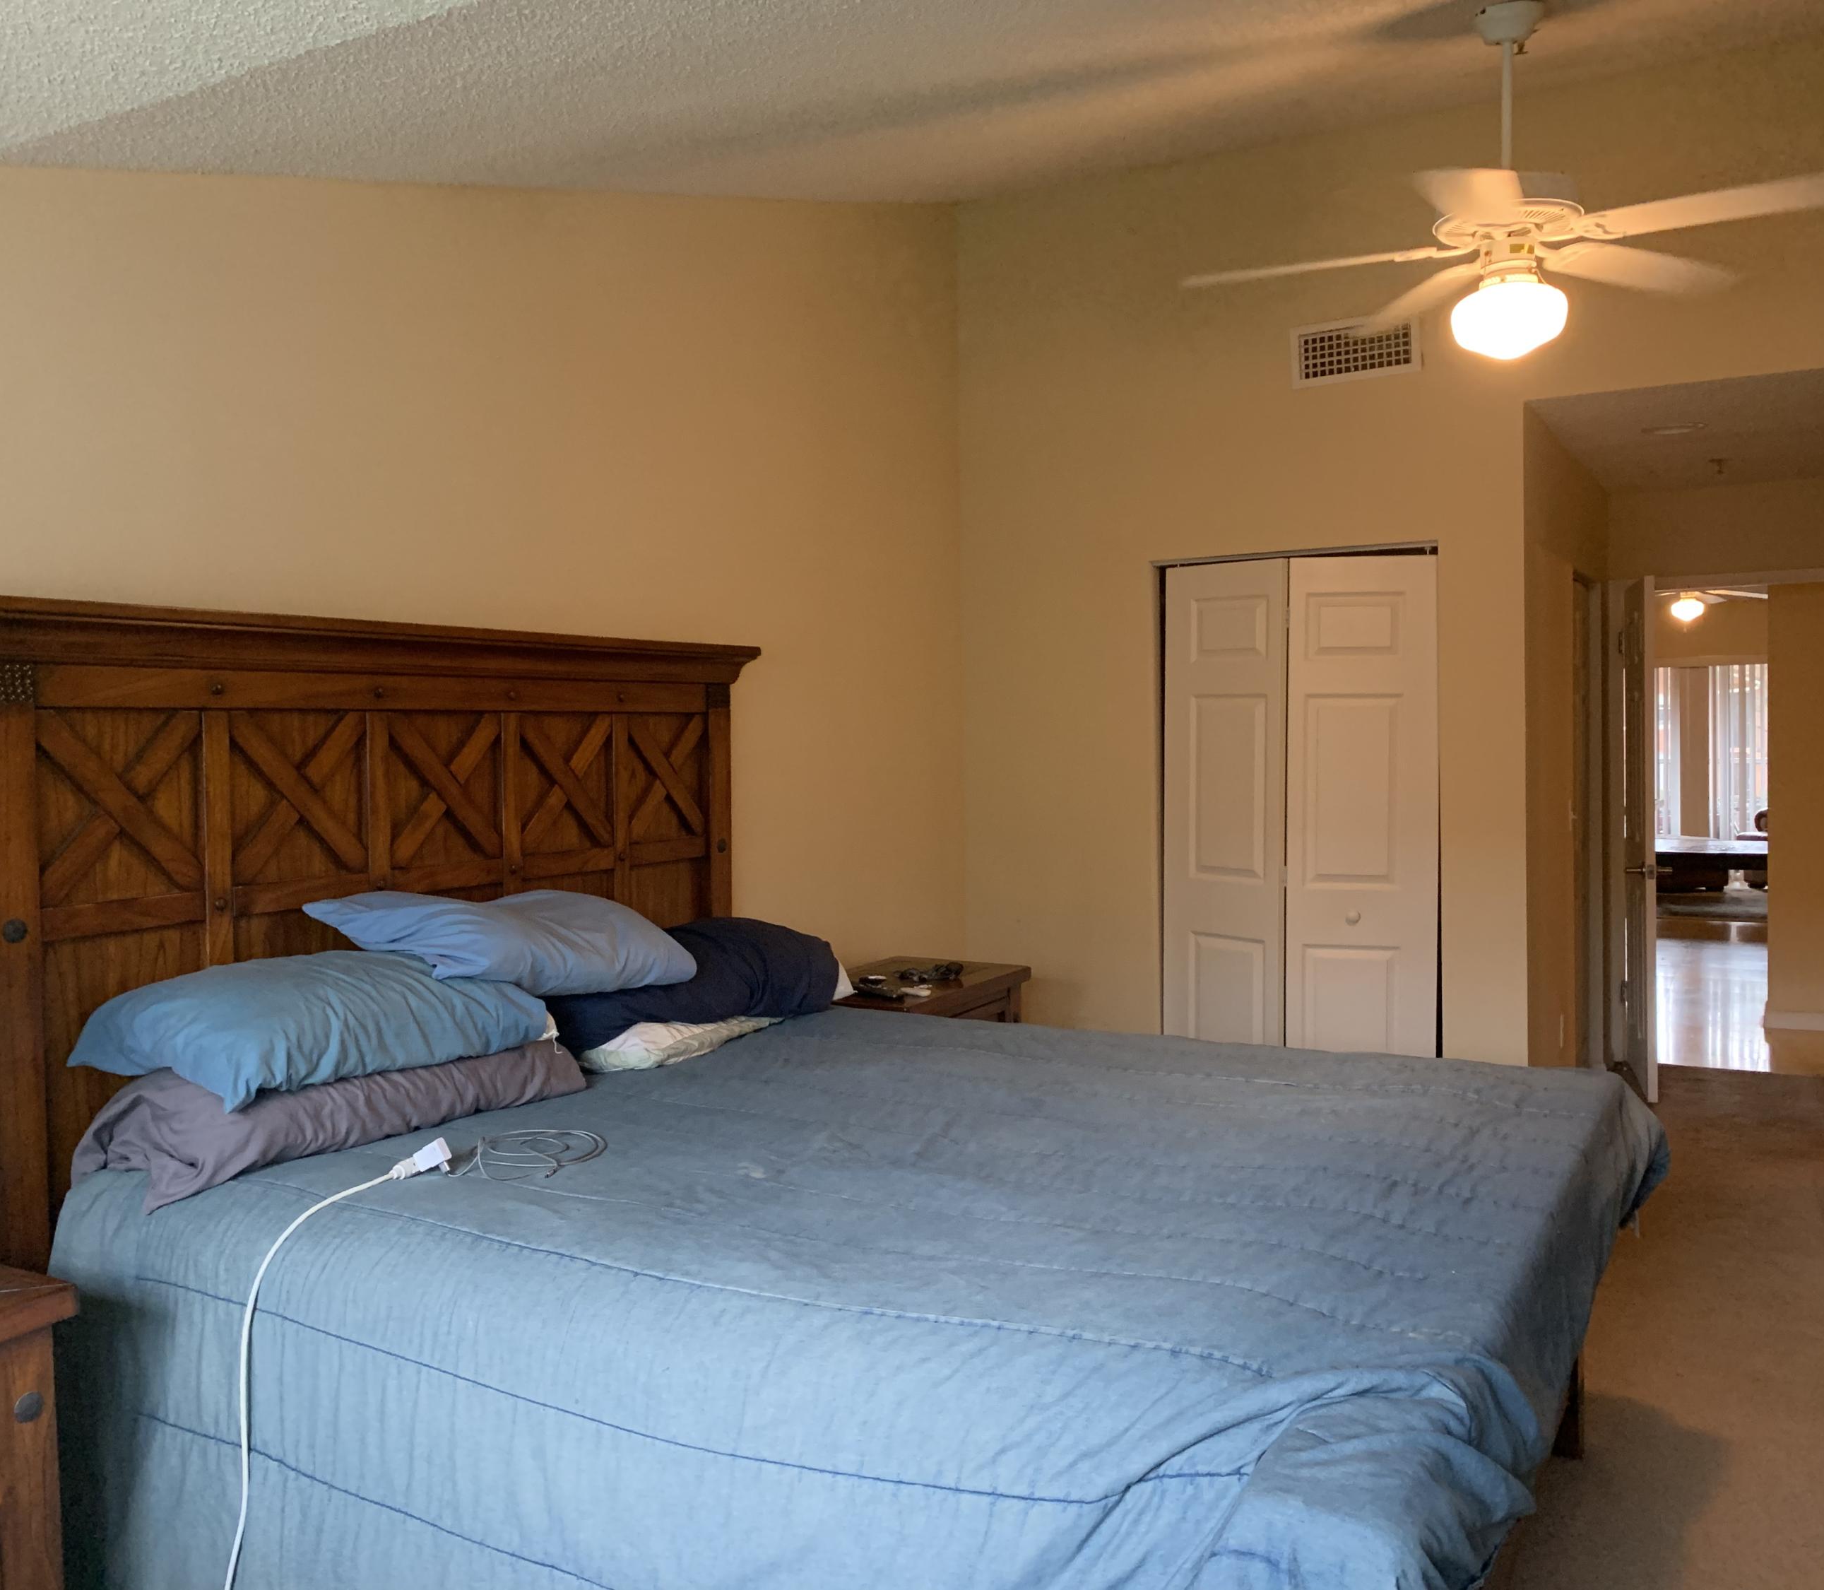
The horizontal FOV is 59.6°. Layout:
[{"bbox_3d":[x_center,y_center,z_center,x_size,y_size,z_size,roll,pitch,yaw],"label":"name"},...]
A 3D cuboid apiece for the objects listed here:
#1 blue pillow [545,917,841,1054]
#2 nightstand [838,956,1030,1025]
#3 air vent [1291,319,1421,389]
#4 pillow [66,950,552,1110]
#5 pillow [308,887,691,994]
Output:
[{"bbox_3d":[-0.557,0.429,3.783,0.400,0.245,0.930,0,2,30],"label":"blue pillow"},{"bbox_3d":[-0.045,0.928,4.751,0.500,0.753,0.840,0,2,30],"label":"nightstand"},{"bbox_3d":[1.371,-1.377,4.930,0.397,0.187,0.030,0,2,30],"label":"air vent"},{"bbox_3d":[-1.034,0.393,2.901,0.420,0.235,0.850,0,2,30],"label":"pillow"},{"bbox_3d":[-0.792,0.313,3.307,0.420,0.240,0.860,0,2,30],"label":"pillow"}]

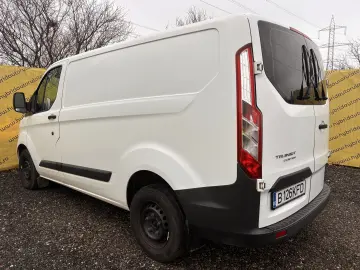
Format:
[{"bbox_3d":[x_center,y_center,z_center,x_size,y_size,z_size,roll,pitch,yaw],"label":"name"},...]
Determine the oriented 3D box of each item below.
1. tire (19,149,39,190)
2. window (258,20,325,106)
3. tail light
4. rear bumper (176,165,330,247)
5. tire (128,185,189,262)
[{"bbox_3d":[-2.553,0.579,4.643,0.660,0.665,0.220,4,7,43],"label":"tire"},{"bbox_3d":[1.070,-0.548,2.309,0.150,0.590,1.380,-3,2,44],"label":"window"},{"bbox_3d":[0.445,-0.151,1.749,0.180,0.880,0.190,4,7,43],"label":"tail light"},{"bbox_3d":[0.892,0.405,2.562,0.760,0.610,1.950,4,7,43],"label":"rear bumper"},{"bbox_3d":[-0.169,0.758,2.412,0.660,0.665,0.220,4,7,43],"label":"tire"}]

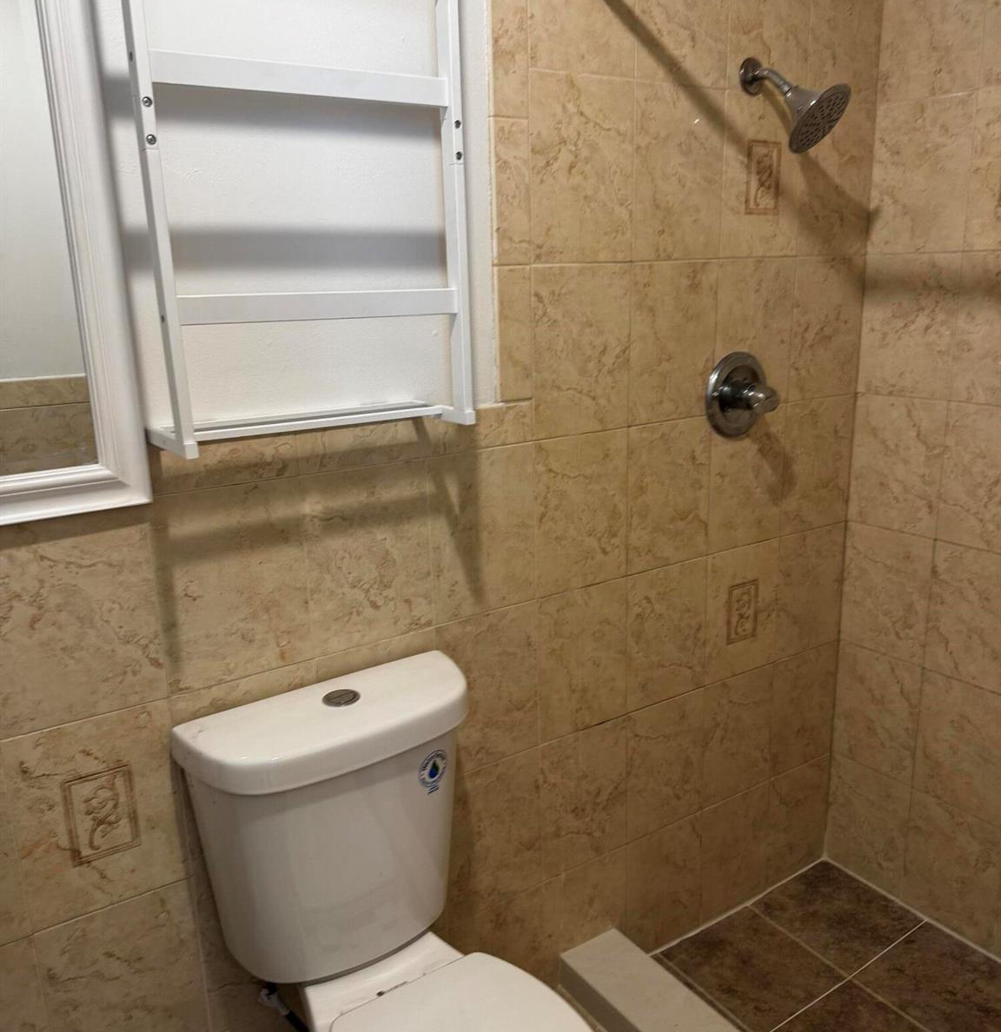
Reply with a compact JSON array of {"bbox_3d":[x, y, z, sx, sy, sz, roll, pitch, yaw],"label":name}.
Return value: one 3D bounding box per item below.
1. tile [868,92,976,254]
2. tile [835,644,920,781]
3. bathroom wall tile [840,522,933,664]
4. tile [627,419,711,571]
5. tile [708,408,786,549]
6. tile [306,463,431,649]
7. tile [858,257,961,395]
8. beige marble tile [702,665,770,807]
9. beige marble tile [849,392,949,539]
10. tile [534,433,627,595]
[{"bbox_3d":[0.872,-0.702,1.922,0.010,0.302,0.220,-11,18,-33],"label":"tile"},{"bbox_3d":[0.927,0.483,2.282,0.012,0.307,0.226,-11,17,-32],"label":"tile"},{"bbox_3d":[0.918,0.183,2.204,0.012,0.307,0.226,-11,17,-32],"label":"bathroom wall tile"},{"bbox_3d":[0.350,-0.044,1.907,0.227,0.307,0.012,-11,17,-32],"label":"tile"},{"bbox_3d":[0.530,-0.080,1.987,0.223,0.302,0.010,-11,17,-32],"label":"tile"},{"bbox_3d":[-0.212,0.068,1.515,0.224,0.301,0.010,-11,17,-32],"label":"tile"},{"bbox_3d":[0.893,-0.413,2.027,0.010,0.304,0.221,-11,18,-32],"label":"tile"},{"bbox_3d":[0.547,0.507,2.142,0.223,0.302,0.010,-11,17,-32],"label":"beige marble tile"},{"bbox_3d":[0.893,-0.116,2.088,0.010,0.304,0.224,-11,17,-32],"label":"beige marble tile"},{"bbox_3d":[0.155,-0.007,1.751,0.223,0.302,0.010,-11,17,-32],"label":"tile"}]

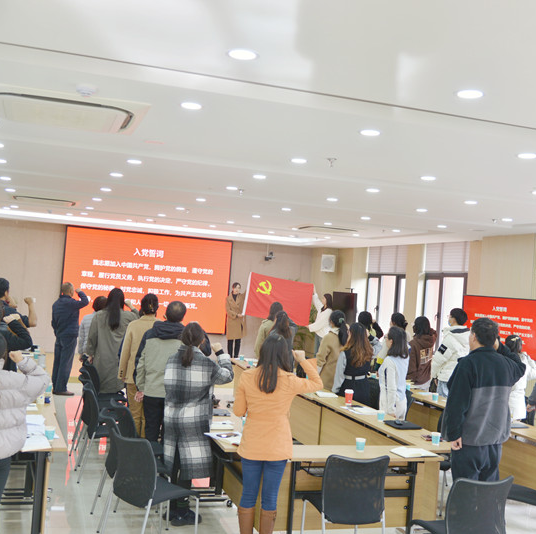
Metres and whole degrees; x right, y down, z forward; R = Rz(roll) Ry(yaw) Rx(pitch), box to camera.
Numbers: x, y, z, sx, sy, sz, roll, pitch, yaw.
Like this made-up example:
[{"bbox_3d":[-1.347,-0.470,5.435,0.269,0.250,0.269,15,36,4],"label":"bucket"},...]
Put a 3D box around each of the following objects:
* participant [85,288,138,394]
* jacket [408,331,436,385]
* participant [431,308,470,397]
[{"bbox_3d":[-2.126,1.153,9.600,0.660,1.690,0.440,4,-1,22],"label":"participant"},{"bbox_3d":[2.016,1.164,9.250,0.430,0.710,0.350,5,-2,-27],"label":"jacket"},{"bbox_3d":[2.179,1.378,8.536,0.580,1.769,0.480,5,-2,-35],"label":"participant"}]

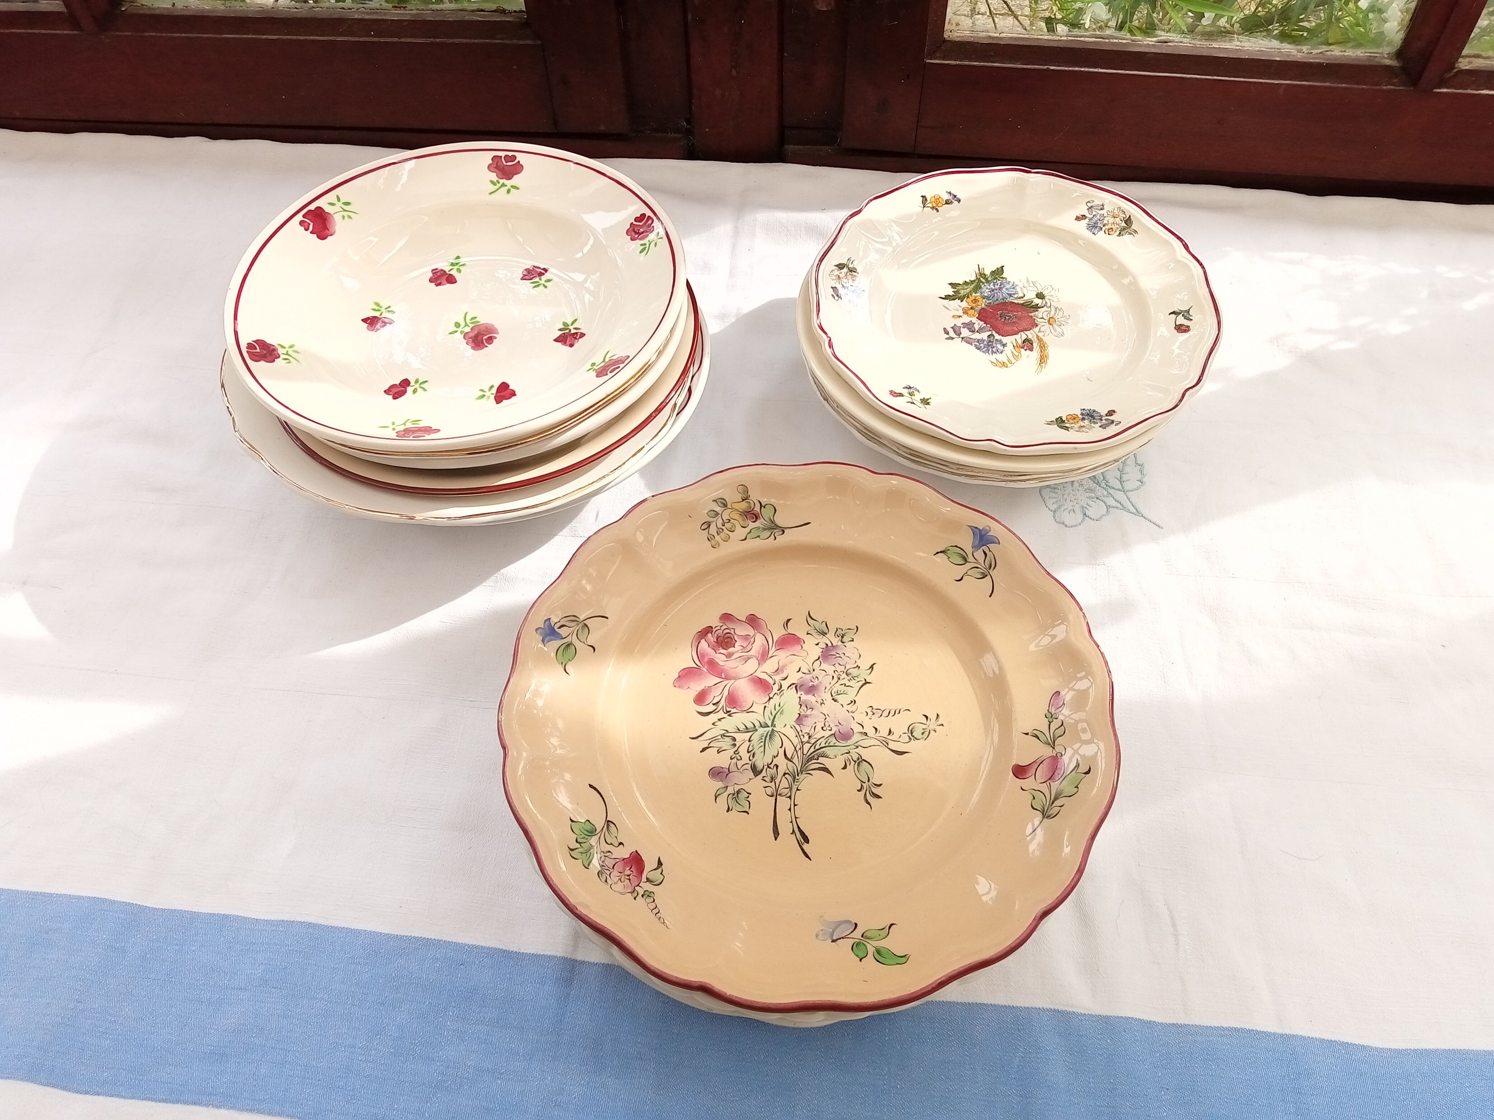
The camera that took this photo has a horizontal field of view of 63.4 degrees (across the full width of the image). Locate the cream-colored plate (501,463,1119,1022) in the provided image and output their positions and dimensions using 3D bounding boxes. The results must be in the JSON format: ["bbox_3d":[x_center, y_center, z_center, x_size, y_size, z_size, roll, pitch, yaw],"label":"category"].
[{"bbox_3d":[0.024,0.062,0.497,0.248,0.026,0.248,0,54,0],"label":"cream-colored plate"}]

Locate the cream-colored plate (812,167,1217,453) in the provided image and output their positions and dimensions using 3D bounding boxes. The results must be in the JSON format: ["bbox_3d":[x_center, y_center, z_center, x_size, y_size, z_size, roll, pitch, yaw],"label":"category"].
[{"bbox_3d":[0.137,-0.128,0.627,0.210,0.023,0.210,0,55,1],"label":"cream-colored plate"}]

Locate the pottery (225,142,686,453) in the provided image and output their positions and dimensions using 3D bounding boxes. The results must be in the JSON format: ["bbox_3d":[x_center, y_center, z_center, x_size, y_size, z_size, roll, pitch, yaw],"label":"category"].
[{"bbox_3d":[-0.150,-0.134,0.638,0.236,0.038,0.236,0,54,0],"label":"pottery"}]

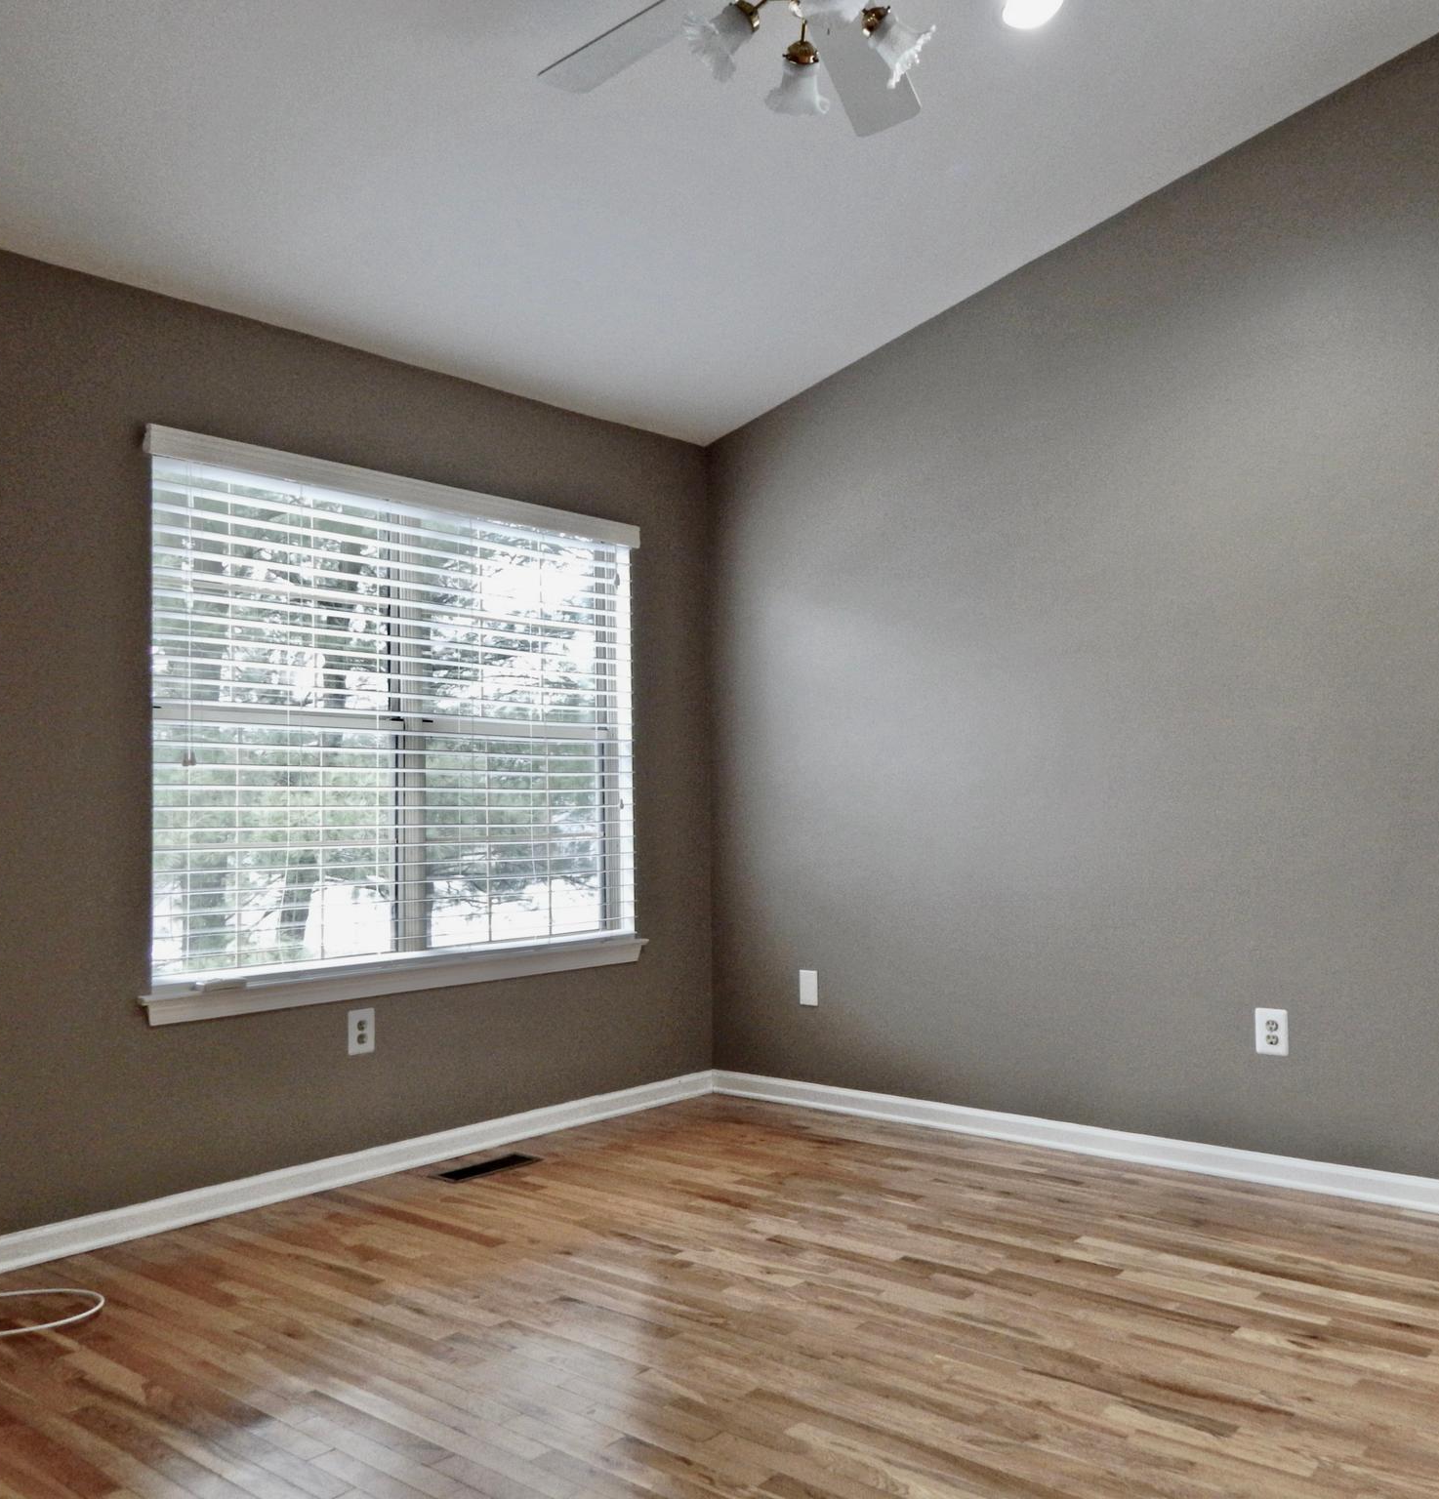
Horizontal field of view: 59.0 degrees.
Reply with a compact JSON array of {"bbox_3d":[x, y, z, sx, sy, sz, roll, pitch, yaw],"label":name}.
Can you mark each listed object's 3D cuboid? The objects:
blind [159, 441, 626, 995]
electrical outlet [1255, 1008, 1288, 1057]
[{"bbox_3d":[-0.889,-0.051,4.023,0.100,1.605,1.841,-4,-4,41],"label":"blind"},{"bbox_3d":[1.543,0.792,3.551,0.081,0.123,0.012,-4,-4,41],"label":"electrical outlet"}]

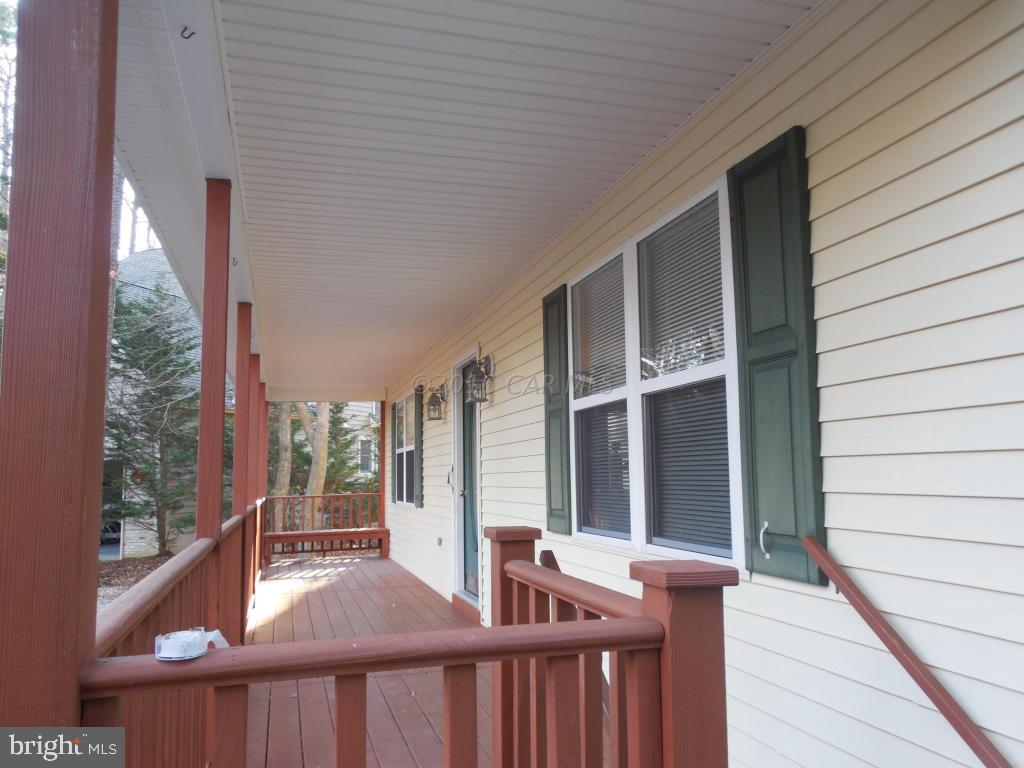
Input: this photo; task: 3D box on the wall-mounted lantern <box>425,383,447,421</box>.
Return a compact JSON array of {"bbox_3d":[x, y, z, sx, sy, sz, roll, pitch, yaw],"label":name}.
[{"bbox_3d":[-0.746,0.175,7.287,0.185,0.345,0.144,1,-7,-17],"label":"wall-mounted lantern"}]

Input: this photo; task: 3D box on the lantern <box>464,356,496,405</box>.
[{"bbox_3d":[-0.229,-0.041,5.600,0.185,0.338,0.144,1,-7,-17],"label":"lantern"}]

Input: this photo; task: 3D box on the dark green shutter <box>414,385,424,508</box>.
[{"bbox_3d":[-1.065,0.736,8.564,0.030,1.382,0.375,1,-7,-17],"label":"dark green shutter"}]

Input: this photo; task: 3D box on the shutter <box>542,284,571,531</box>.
[{"bbox_3d":[0.261,0.150,4.240,0.030,1.371,0.361,1,-7,-17],"label":"shutter"}]

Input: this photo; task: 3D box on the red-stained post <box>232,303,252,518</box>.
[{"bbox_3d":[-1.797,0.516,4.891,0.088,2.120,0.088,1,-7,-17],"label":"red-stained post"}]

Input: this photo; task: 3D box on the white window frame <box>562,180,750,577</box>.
[{"bbox_3d":[0.579,0.032,3.322,0.080,1.383,1.627,1,-7,-17],"label":"white window frame"}]

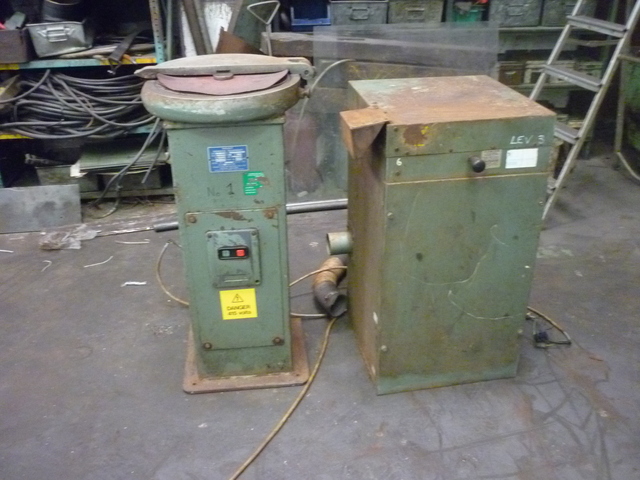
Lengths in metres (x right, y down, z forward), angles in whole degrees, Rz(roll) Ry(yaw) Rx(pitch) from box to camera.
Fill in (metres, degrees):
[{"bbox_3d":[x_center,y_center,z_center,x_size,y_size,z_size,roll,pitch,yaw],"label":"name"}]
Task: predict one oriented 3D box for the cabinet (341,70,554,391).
[{"bbox_3d":[0.365,-0.026,2.043,0.497,0.906,0.499,-5,27,-7],"label":"cabinet"}]

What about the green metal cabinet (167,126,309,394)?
[{"bbox_3d":[-0.267,0.004,2.015,0.415,0.898,0.408,-3,27,-4],"label":"green metal cabinet"}]

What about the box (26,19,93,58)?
[{"bbox_3d":[-1.322,-1.053,3.156,0.275,0.161,0.272,-5,27,-8],"label":"box"}]

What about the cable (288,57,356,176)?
[{"bbox_3d":[0.007,-0.589,2.980,0.311,0.571,0.109,-1,27,0],"label":"cable"}]

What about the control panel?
[{"bbox_3d":[-0.260,0.064,1.874,0.148,0.196,0.049,-3,27,-4],"label":"control panel"}]

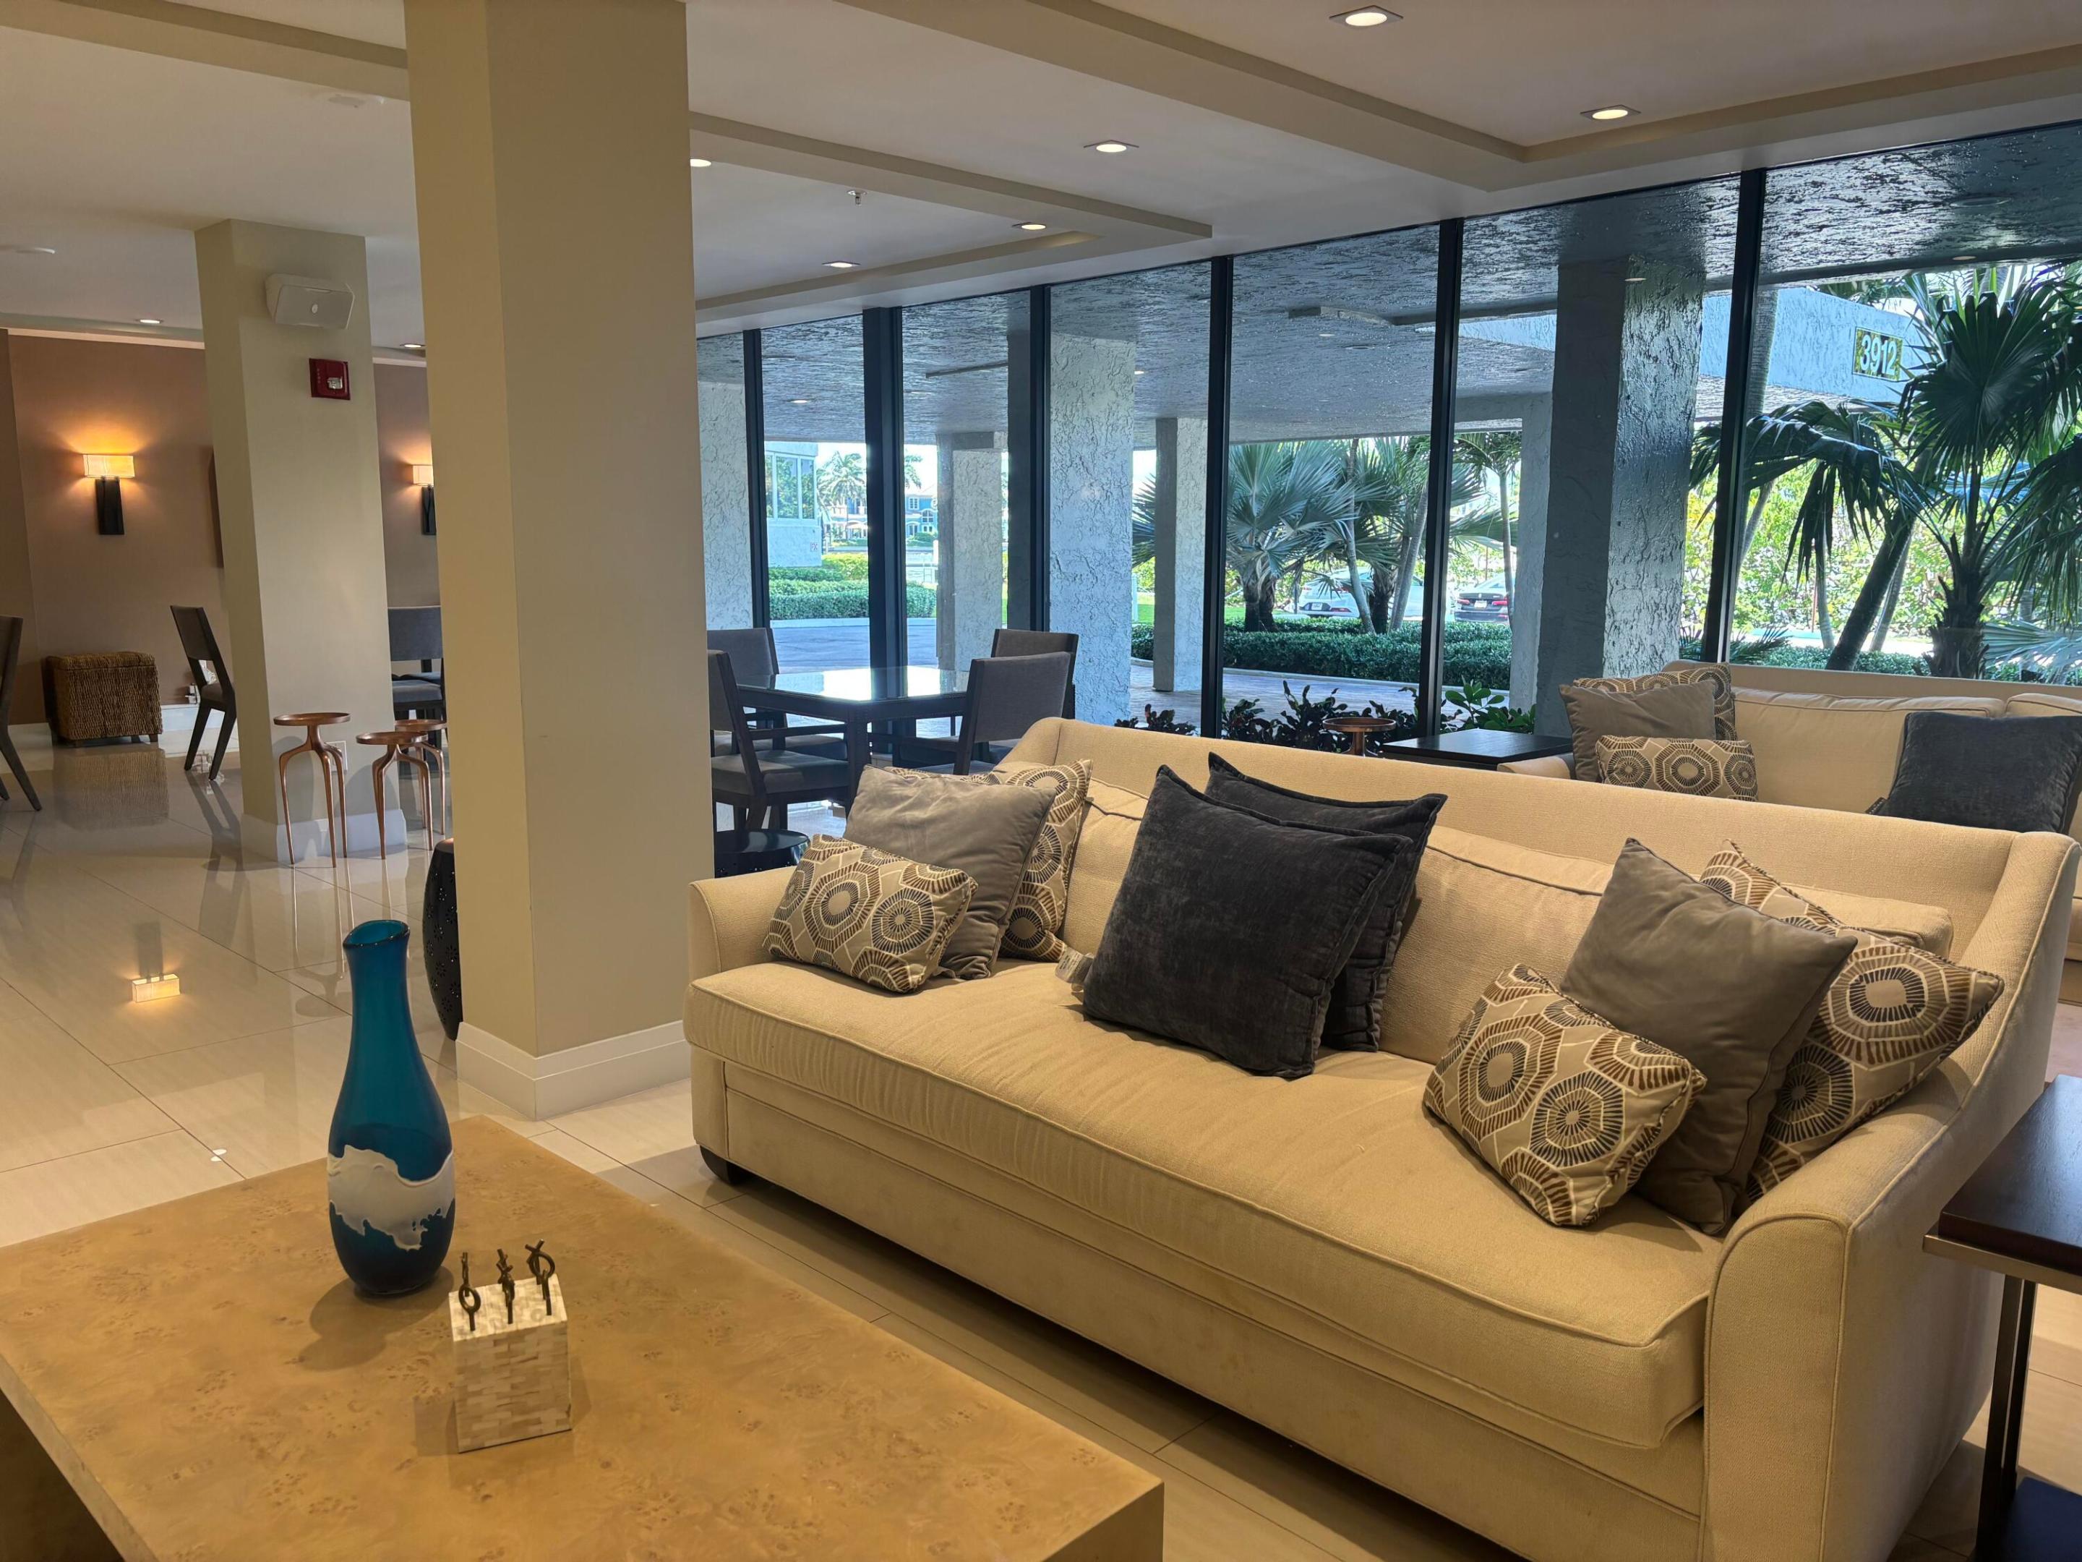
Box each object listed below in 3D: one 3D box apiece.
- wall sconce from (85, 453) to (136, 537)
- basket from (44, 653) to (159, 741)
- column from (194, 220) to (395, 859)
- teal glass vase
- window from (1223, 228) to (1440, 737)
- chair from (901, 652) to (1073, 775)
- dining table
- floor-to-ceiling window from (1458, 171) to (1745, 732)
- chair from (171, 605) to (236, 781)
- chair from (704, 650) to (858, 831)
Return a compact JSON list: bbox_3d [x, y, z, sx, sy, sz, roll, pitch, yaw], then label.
[{"bbox_3d":[-5.975,-1.831,10.042,0.260,0.500,0.110,-9,13,-44],"label":"wall sconce"},{"bbox_3d":[-6.035,-0.524,10.052,0.520,0.560,0.480,-9,13,-44],"label":"basket"},{"bbox_3d":[-3.047,-0.953,6.505,0.535,2.516,0.382,-9,13,-44],"label":"column"},{"bbox_3d":[-0.833,0.413,1.973,0.164,0.465,0.164,-9,13,-44],"label":"teal glass vase"},{"bbox_3d":[1.216,-1.010,6.792,0.090,2.550,1.100,-9,13,-44],"label":"window"},{"bbox_3d":[-0.235,-0.004,5.702,0.520,0.930,0.580,-9,13,-44],"label":"chair"},{"bbox_3d":[-0.613,-0.019,6.333,1.080,0.757,1.080,-9,13,-44],"label":"dining table"},{"bbox_3d":[2.031,-0.878,5.977,0.090,2.550,1.100,-9,13,-44],"label":"floor-to-ceiling window"},{"bbox_3d":[-4.422,-0.514,8.731,0.612,0.933,0.476,-9,13,-44],"label":"chair"},{"bbox_3d":[-1.060,-0.039,5.847,0.612,0.933,0.476,-9,13,-44],"label":"chair"}]

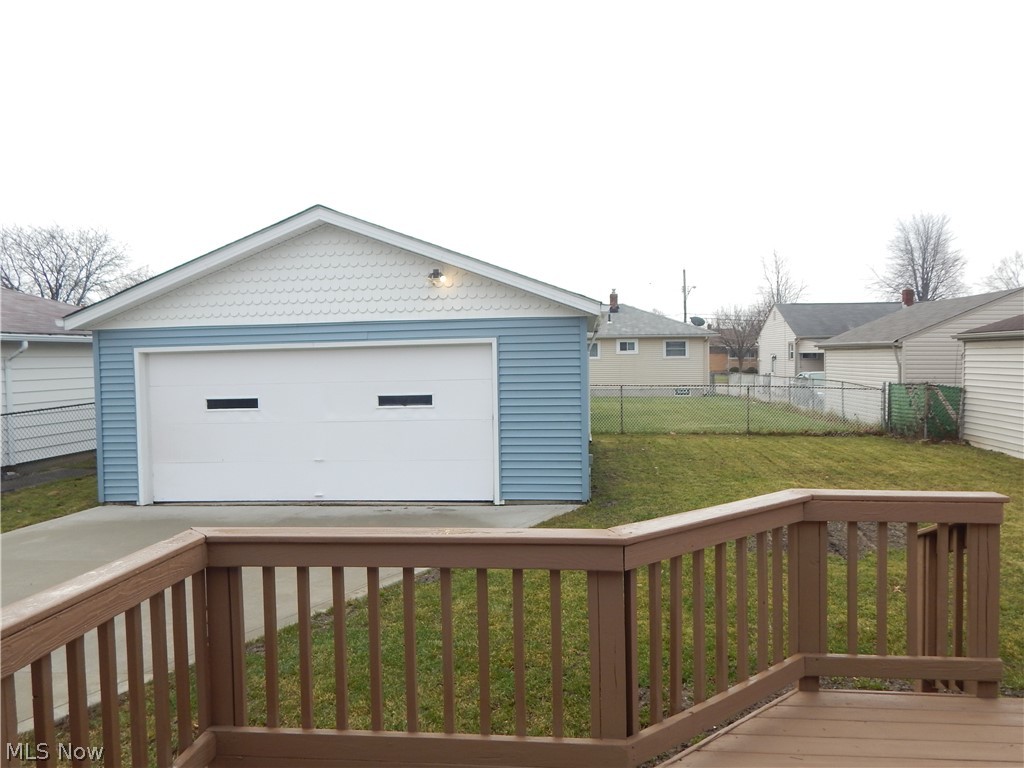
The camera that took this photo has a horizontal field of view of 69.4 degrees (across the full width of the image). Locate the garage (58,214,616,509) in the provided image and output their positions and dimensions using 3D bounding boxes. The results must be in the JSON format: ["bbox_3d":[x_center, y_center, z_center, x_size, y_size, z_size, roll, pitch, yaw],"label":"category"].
[{"bbox_3d":[-2.124,-0.430,12.610,7.200,3.890,6.350,-1,2,6],"label":"garage"}]

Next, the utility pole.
[{"bbox_3d":[16.391,-5.594,68.116,1.200,9.800,0.400,-1,2,6],"label":"utility pole"}]

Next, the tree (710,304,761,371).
[{"bbox_3d":[20.215,-3.882,66.000,4.900,6.300,4.700,-1,2,6],"label":"tree"}]

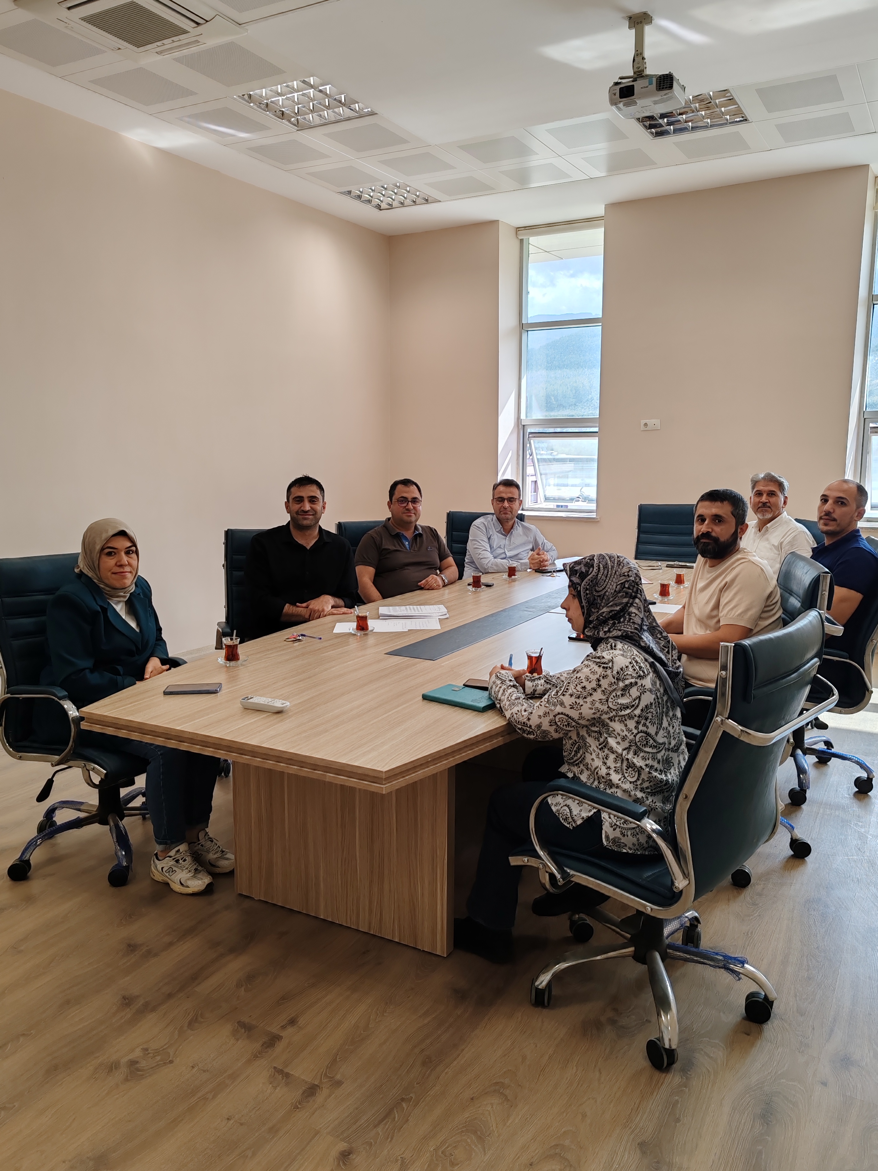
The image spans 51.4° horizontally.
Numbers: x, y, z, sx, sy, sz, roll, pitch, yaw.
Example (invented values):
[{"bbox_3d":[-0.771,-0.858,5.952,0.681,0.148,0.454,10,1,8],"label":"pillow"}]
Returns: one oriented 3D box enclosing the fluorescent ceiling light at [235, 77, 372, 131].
[{"bbox_3d":[-0.744,-2.675,5.034,0.600,0.080,0.600,5,10,29],"label":"fluorescent ceiling light"}]

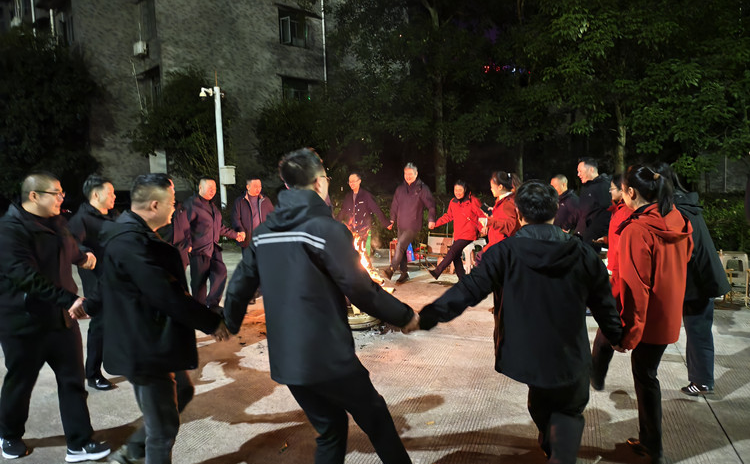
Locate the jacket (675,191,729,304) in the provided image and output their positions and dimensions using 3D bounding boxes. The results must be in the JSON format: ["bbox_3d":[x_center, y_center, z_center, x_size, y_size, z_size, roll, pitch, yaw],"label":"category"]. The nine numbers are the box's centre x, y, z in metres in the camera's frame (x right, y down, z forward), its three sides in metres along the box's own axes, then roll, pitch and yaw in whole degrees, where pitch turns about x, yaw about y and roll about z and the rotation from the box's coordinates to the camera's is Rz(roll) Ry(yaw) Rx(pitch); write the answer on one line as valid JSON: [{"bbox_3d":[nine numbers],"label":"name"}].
[{"bbox_3d":[2.243,0.096,3.530,0.470,0.790,0.580,2,7,32],"label":"jacket"}]

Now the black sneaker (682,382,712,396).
[{"bbox_3d":[2.337,1.121,3.618,0.250,0.100,0.095,-1,6,13],"label":"black sneaker"}]

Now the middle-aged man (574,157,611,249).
[{"bbox_3d":[2.127,0.137,4.850,0.420,1.730,0.560,0,6,19],"label":"middle-aged man"}]

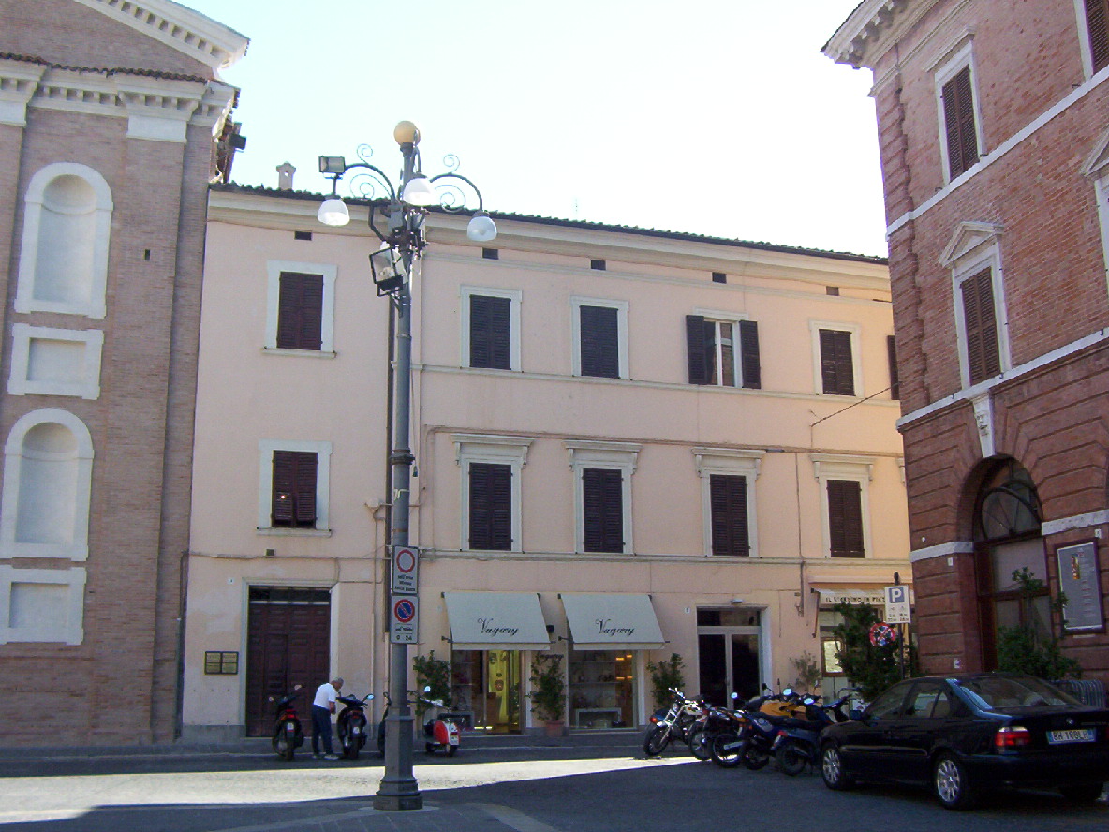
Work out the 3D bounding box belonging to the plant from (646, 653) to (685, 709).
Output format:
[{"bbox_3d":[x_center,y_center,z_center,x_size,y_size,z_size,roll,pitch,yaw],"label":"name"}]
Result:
[{"bbox_3d":[2.537,6.318,26.138,0.840,1.877,0.800,3,-13,-18],"label":"plant"}]

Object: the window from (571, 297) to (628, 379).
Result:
[{"bbox_3d":[1.062,-1.827,26.998,1.300,1.837,0.200,4,-13,-19],"label":"window"}]

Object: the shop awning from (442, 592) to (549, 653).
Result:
[{"bbox_3d":[-1.220,4.342,24.421,2.147,1.205,0.800,4,-13,-19],"label":"shop awning"}]

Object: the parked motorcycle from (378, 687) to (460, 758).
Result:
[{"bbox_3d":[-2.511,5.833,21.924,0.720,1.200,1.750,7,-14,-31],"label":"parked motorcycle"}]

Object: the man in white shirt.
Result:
[{"bbox_3d":[-4.330,5.756,22.102,0.570,1.480,0.500,3,-12,-19],"label":"man in white shirt"}]

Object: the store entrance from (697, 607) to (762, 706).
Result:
[{"bbox_3d":[4.155,6.010,27.584,1.643,2.812,0.200,3,-13,-18],"label":"store entrance"}]

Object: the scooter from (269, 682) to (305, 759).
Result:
[{"bbox_3d":[-5.148,5.856,22.159,0.680,1.310,1.820,3,-12,-19],"label":"scooter"}]

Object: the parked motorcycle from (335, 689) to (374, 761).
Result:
[{"bbox_3d":[-3.862,5.838,21.924,0.720,1.240,1.850,3,-13,-15],"label":"parked motorcycle"}]

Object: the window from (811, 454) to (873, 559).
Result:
[{"bbox_3d":[7.631,2.387,30.456,1.660,2.700,0.280,3,-12,-19],"label":"window"}]

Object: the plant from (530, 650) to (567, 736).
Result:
[{"bbox_3d":[-0.155,5.889,24.447,0.605,1.706,0.640,4,-13,-19],"label":"plant"}]

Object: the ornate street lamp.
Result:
[{"bbox_3d":[-1.890,0.352,14.640,2.300,8.792,2.300,3,-12,-19],"label":"ornate street lamp"}]

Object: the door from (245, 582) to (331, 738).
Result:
[{"bbox_3d":[-5.646,5.216,24.513,1.722,3.127,0.140,3,-13,-18],"label":"door"}]

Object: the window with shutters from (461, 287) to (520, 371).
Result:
[{"bbox_3d":[-1.560,-2.111,28.153,1.410,1.966,0.180,3,-12,-19],"label":"window with shutters"}]

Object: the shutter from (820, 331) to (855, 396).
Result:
[{"bbox_3d":[7.368,-1.392,30.137,0.942,1.781,0.070,3,-13,-18],"label":"shutter"}]

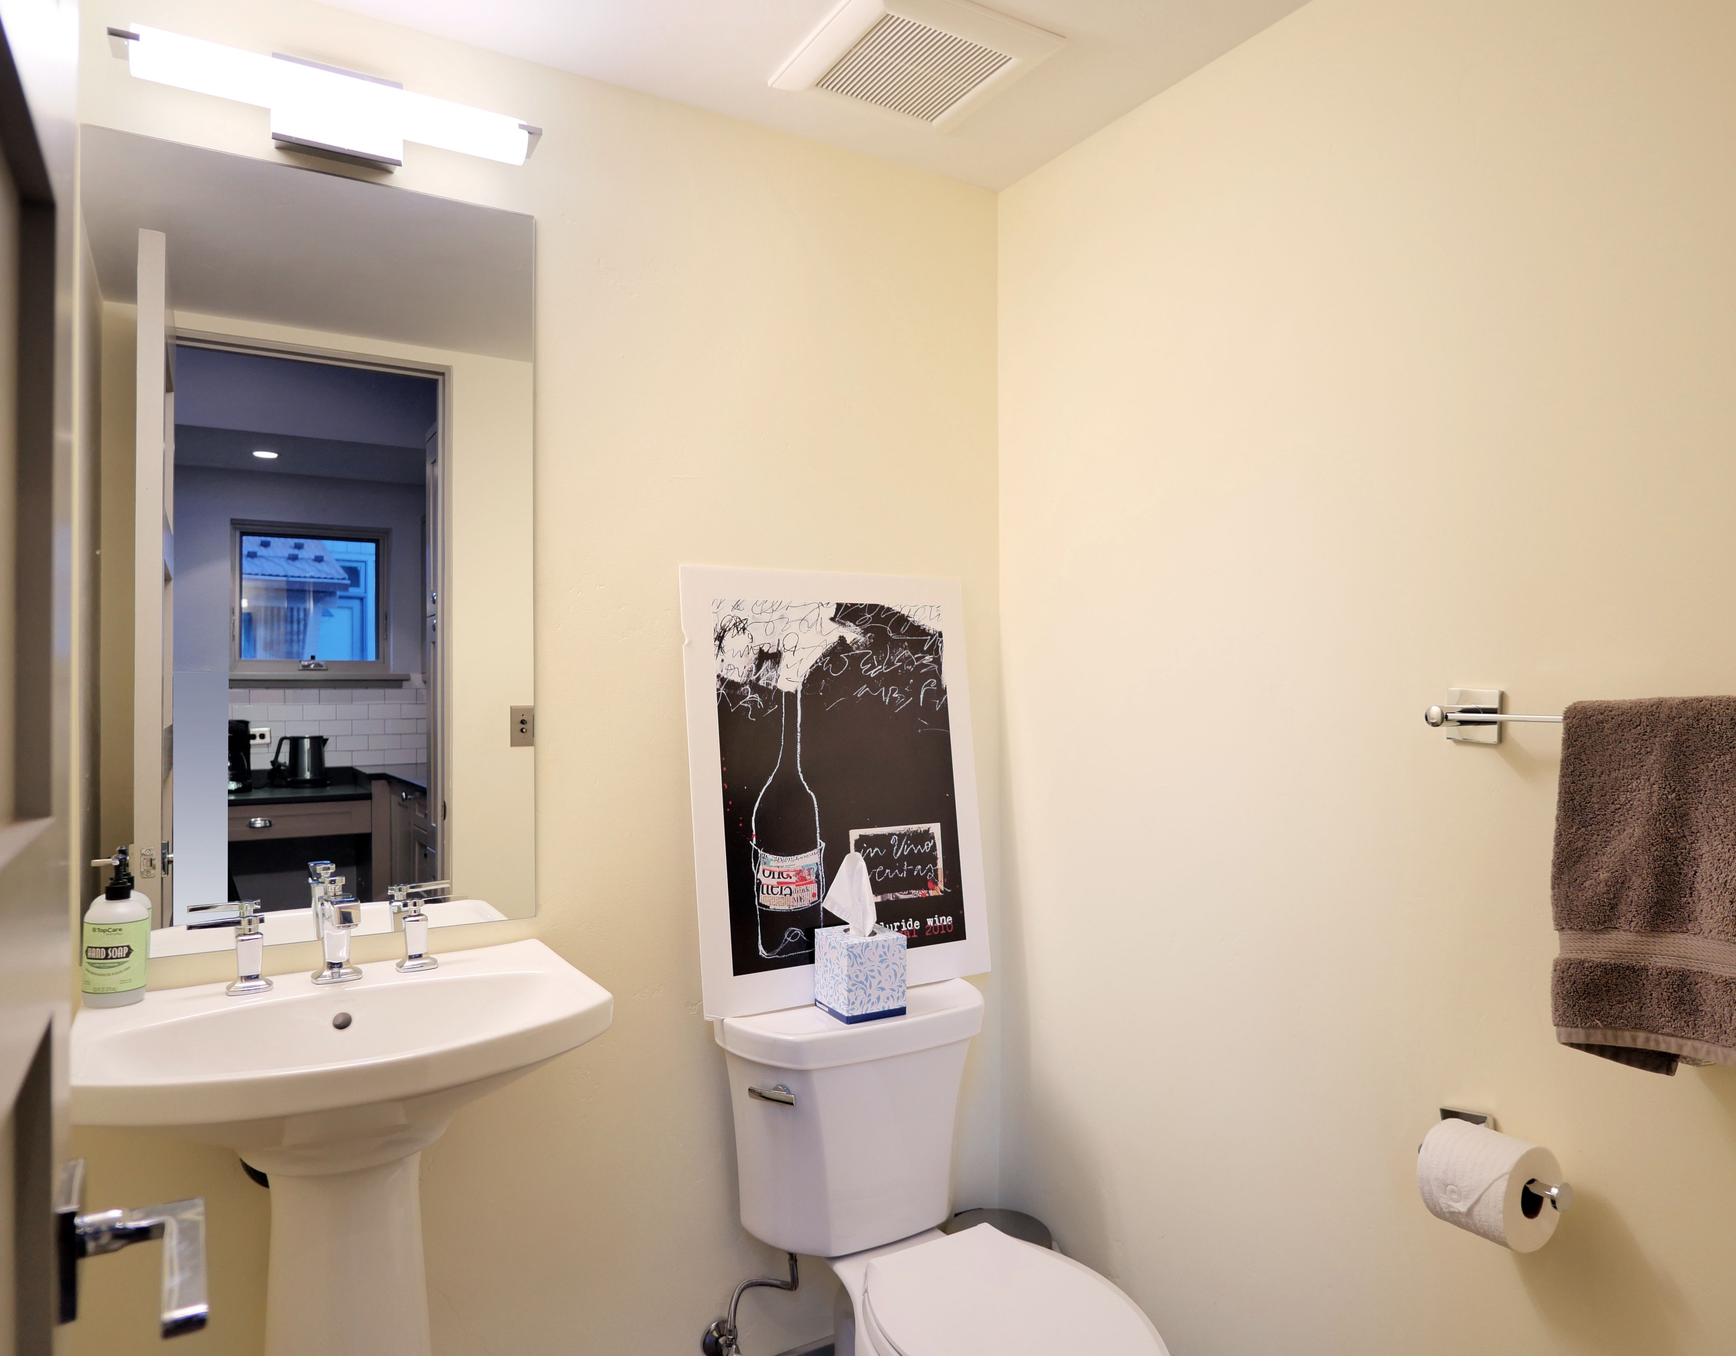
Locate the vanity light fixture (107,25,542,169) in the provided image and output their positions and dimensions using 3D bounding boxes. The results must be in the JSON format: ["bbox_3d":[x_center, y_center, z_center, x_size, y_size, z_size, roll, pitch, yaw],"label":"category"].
[{"bbox_3d":[-0.706,-0.737,1.359,0.506,0.110,0.090,0,0,-29],"label":"vanity light fixture"}]

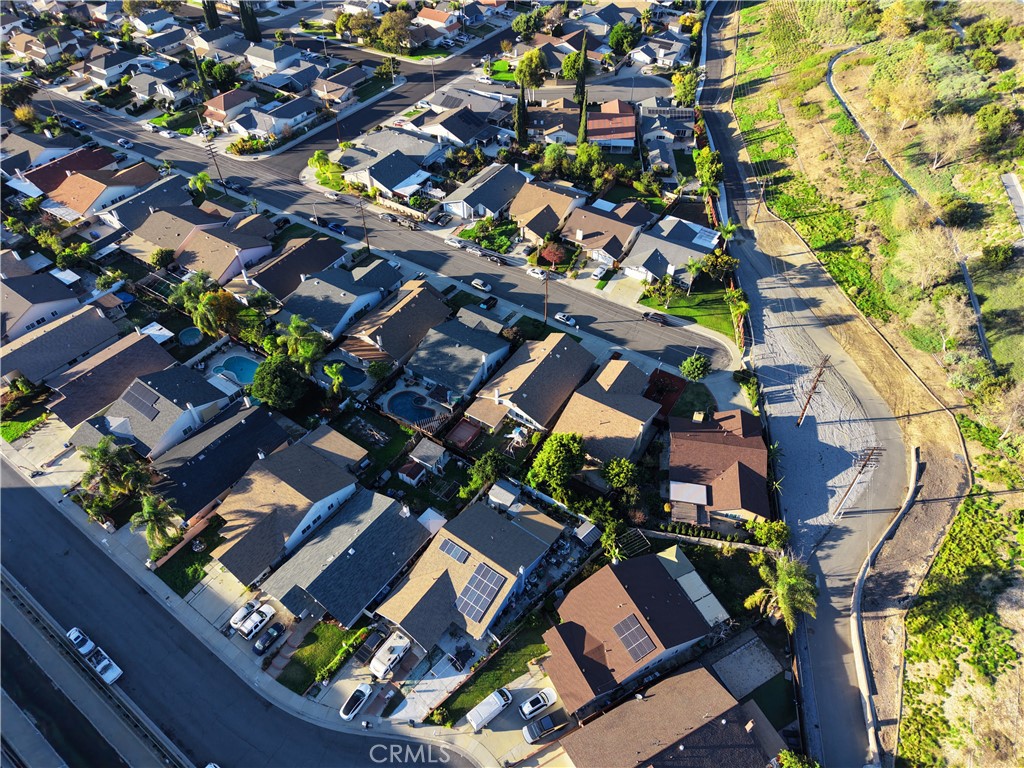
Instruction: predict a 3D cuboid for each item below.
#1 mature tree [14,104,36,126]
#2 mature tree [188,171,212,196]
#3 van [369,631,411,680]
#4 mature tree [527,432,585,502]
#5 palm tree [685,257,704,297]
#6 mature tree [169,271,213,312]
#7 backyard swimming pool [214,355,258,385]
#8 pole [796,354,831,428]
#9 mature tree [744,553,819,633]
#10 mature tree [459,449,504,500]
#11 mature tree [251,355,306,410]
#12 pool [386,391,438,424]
[{"bbox_3d":[-121.700,-67.000,169.500,5.000,5.200,5.000,-1,43,0],"label":"mature tree"},{"bbox_3d":[-81.453,-51.929,178.833,6.000,6.800,6.000,-1,44,0],"label":"mature tree"},{"bbox_3d":[-16.390,36.530,91.600,2.300,2.600,5.500,23,48,23],"label":"van"},{"bbox_3d":[6.650,13.360,103.680,9.200,11.600,9.200,0,44,0],"label":"mature tree"},{"bbox_3d":[37.720,-21.980,141.360,3.800,9.200,3.800,0,44,0],"label":"palm tree"},{"bbox_3d":[-66.407,-18.967,140.689,8.300,9.000,8.100,-1,46,0],"label":"mature tree"},{"bbox_3d":[-49.667,-2.319,125.504,9.300,1.000,5.800,18,46,18],"label":"backyard swimming pool"},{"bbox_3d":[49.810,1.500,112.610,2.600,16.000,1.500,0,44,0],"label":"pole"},{"bbox_3d":[35.352,28.610,90.277,8.800,11.000,8.600,-1,46,0],"label":"mature tree"},{"bbox_3d":[-4.880,14.387,107.530,6.700,7.600,6.400,-1,46,0],"label":"mature tree"},{"bbox_3d":[-40.310,0.280,118.140,9.600,10.000,9.600,0,44,0],"label":"mature tree"},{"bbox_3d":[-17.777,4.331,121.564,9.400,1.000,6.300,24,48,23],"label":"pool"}]

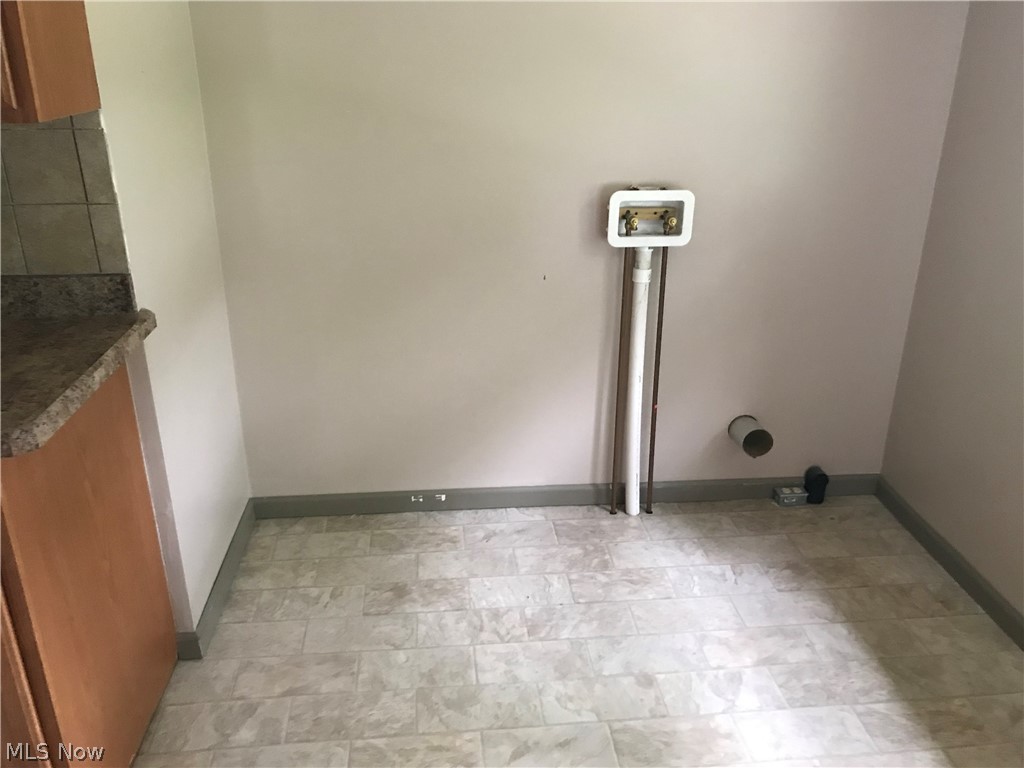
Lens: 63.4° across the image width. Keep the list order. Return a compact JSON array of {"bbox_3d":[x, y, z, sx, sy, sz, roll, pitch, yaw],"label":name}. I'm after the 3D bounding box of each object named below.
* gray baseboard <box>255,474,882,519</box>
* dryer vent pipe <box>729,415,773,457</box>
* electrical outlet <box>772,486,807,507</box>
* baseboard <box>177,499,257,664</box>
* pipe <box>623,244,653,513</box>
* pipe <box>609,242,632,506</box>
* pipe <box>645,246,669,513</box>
[{"bbox_3d":[0.208,0.379,2.803,2.120,0.080,0.016,-2,22,-4],"label":"gray baseboard"},{"bbox_3d":[0.781,0.170,2.708,0.100,0.100,0.120,-3,22,-8],"label":"dryer vent pipe"},{"bbox_3d":[0.956,0.387,2.831,0.100,0.044,0.051,-2,22,-4],"label":"electrical outlet"},{"bbox_3d":[-0.840,0.535,2.414,0.050,0.080,0.683,-2,22,-4],"label":"baseboard"},{"bbox_3d":[0.397,0.013,2.611,0.056,0.905,0.056,-3,22,-4],"label":"pipe"},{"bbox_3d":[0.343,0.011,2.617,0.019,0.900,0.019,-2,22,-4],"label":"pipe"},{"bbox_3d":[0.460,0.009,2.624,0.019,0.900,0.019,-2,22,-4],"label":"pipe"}]

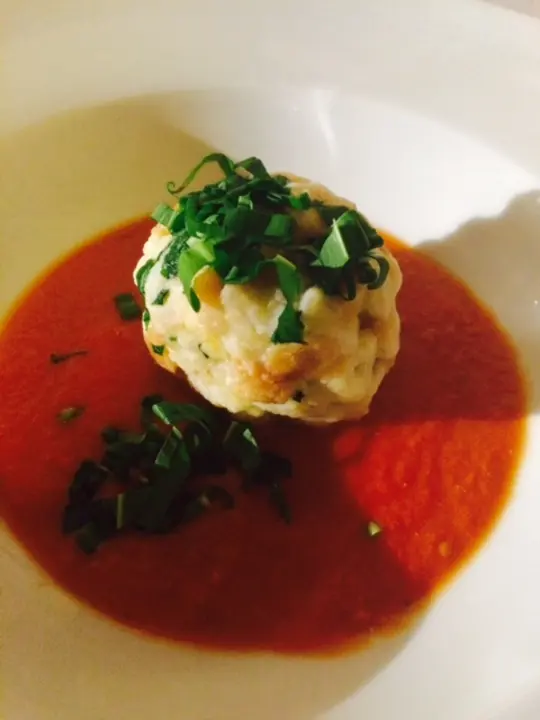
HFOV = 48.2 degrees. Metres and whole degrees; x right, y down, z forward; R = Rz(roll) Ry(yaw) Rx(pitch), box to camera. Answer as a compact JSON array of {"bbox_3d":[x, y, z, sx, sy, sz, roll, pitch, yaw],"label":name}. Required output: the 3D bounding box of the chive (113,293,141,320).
[{"bbox_3d":[-0.042,-0.016,0.179,0.006,0.002,0.009,-19,55,-18],"label":"chive"}]

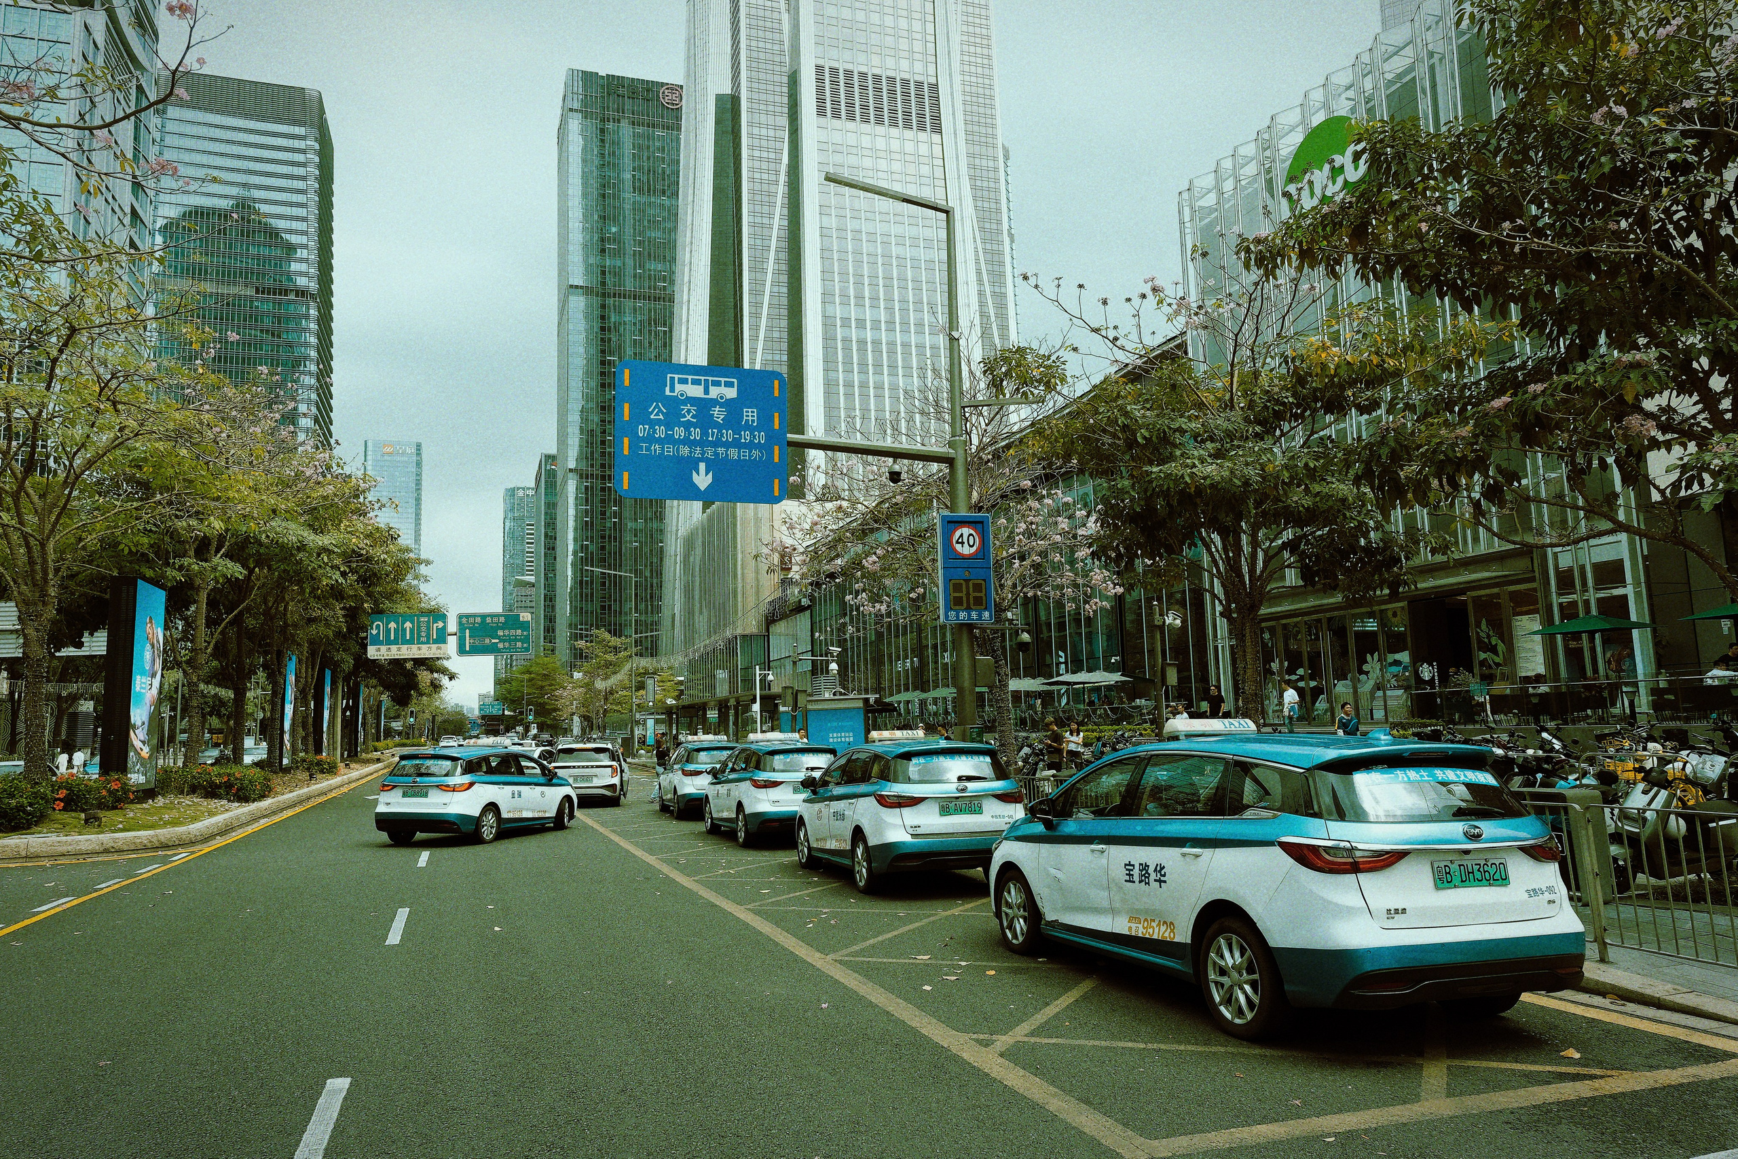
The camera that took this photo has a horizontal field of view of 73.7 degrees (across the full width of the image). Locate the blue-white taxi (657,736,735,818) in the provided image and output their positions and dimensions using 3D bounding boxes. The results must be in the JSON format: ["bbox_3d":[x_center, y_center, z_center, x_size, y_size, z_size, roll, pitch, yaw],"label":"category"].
[{"bbox_3d":[-3.813,4.598,27.160,1.850,1.750,4.690,1,-8,-17],"label":"blue-white taxi"}]

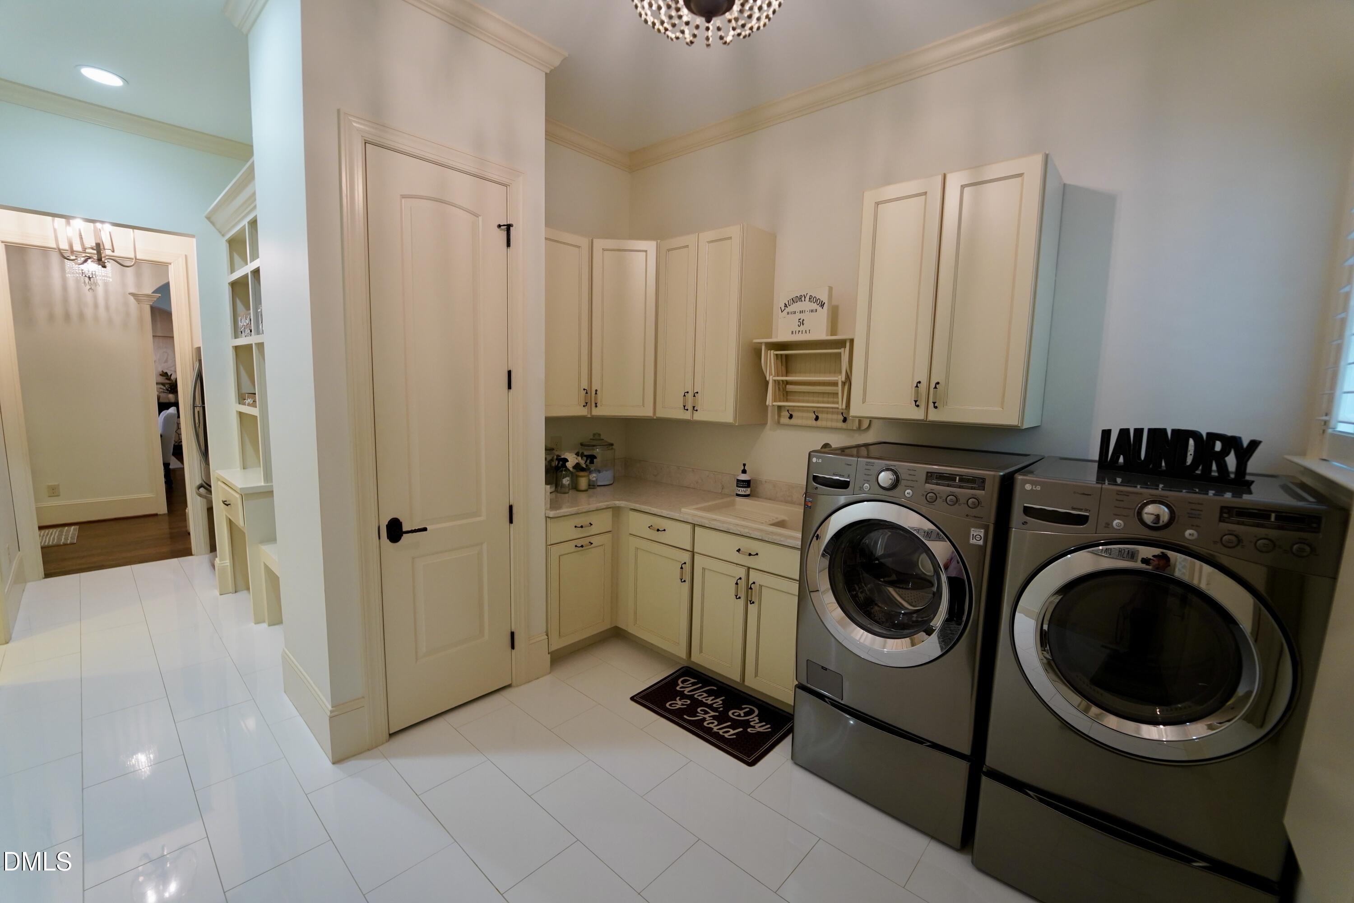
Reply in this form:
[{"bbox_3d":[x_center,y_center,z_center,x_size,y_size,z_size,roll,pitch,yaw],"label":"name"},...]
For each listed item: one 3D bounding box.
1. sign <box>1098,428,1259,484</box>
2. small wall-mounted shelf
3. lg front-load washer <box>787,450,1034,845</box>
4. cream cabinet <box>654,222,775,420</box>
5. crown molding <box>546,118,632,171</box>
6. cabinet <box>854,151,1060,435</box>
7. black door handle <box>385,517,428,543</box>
[{"bbox_3d":[1.609,0.011,1.723,0.065,0.148,0.385,-2,7,-31],"label":"sign"},{"bbox_3d":[0.735,-0.374,2.907,0.600,0.480,0.230,7,8,41],"label":"small wall-mounted shelf"},{"bbox_3d":[1.033,0.685,2.291,0.680,1.345,0.790,7,8,41],"label":"lg front-load washer"},{"bbox_3d":[0.224,-0.738,3.252,0.635,1.110,0.345,7,8,41],"label":"cream cabinet"},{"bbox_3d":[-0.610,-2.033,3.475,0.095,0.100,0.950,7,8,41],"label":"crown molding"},{"bbox_3d":[1.221,-0.638,2.356,0.690,1.025,0.375,7,8,41],"label":"cabinet"},{"bbox_3d":[-1.173,0.339,2.292,0.062,0.105,0.160,7,8,41],"label":"black door handle"}]

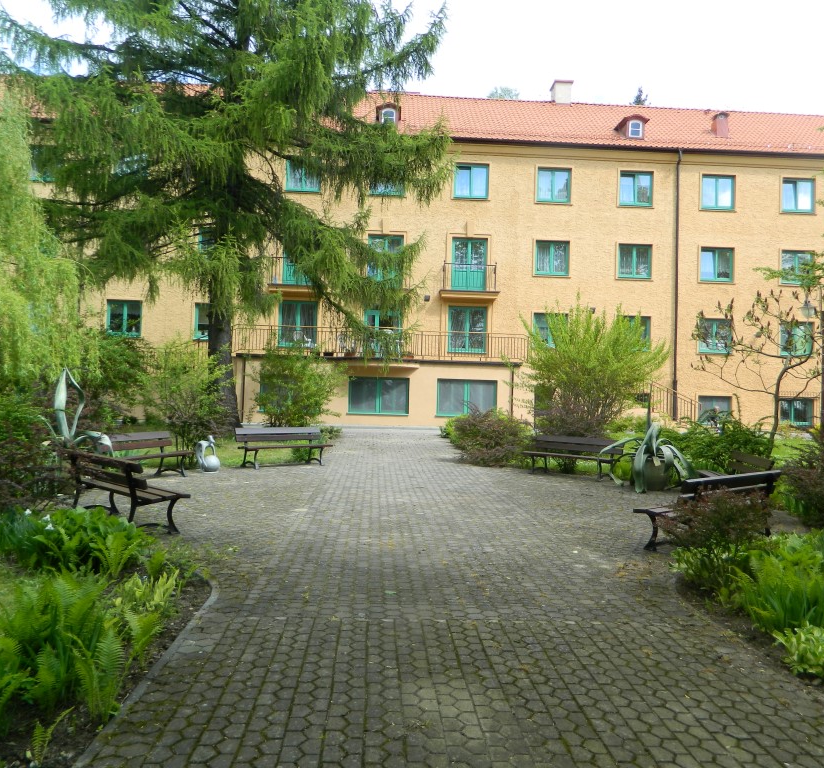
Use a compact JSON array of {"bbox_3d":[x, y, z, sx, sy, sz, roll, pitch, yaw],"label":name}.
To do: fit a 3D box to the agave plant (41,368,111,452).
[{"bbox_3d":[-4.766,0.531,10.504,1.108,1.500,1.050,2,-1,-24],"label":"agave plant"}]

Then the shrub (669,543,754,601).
[{"bbox_3d":[2.425,1.483,5.980,0.695,0.372,0.600,1,-1,22],"label":"shrub"}]

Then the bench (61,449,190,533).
[{"bbox_3d":[-3.223,1.179,8.186,0.642,0.775,2.015,2,-1,-44],"label":"bench"}]

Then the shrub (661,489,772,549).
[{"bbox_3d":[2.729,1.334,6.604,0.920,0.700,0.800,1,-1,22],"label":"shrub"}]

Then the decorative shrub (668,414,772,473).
[{"bbox_3d":[6.104,1.283,14.605,1.850,1.281,1.650,1,-1,23],"label":"decorative shrub"}]

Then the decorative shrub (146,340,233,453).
[{"bbox_3d":[-4.553,0.382,15.263,1.772,2.555,1.600,2,-1,-17],"label":"decorative shrub"}]

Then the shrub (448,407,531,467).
[{"bbox_3d":[1.769,1.177,16.707,1.852,1.292,1.750,2,-1,6],"label":"shrub"}]

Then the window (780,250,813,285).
[{"bbox_3d":[16.985,-5.109,32.600,1.460,1.480,0.130,2,-1,-3],"label":"window"}]

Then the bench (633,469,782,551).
[{"bbox_3d":[3.198,1.334,7.827,2.015,0.775,0.642,2,-1,-40],"label":"bench"}]

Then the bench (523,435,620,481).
[{"bbox_3d":[3.203,1.460,14.815,1.950,0.770,0.600,1,-1,42],"label":"bench"}]

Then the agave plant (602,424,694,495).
[{"bbox_3d":[4.322,1.298,13.406,1.600,1.127,1.450,1,-1,18],"label":"agave plant"}]

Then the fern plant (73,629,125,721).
[{"bbox_3d":[-1.499,1.394,3.552,0.240,0.420,0.280,2,-1,-22],"label":"fern plant"}]

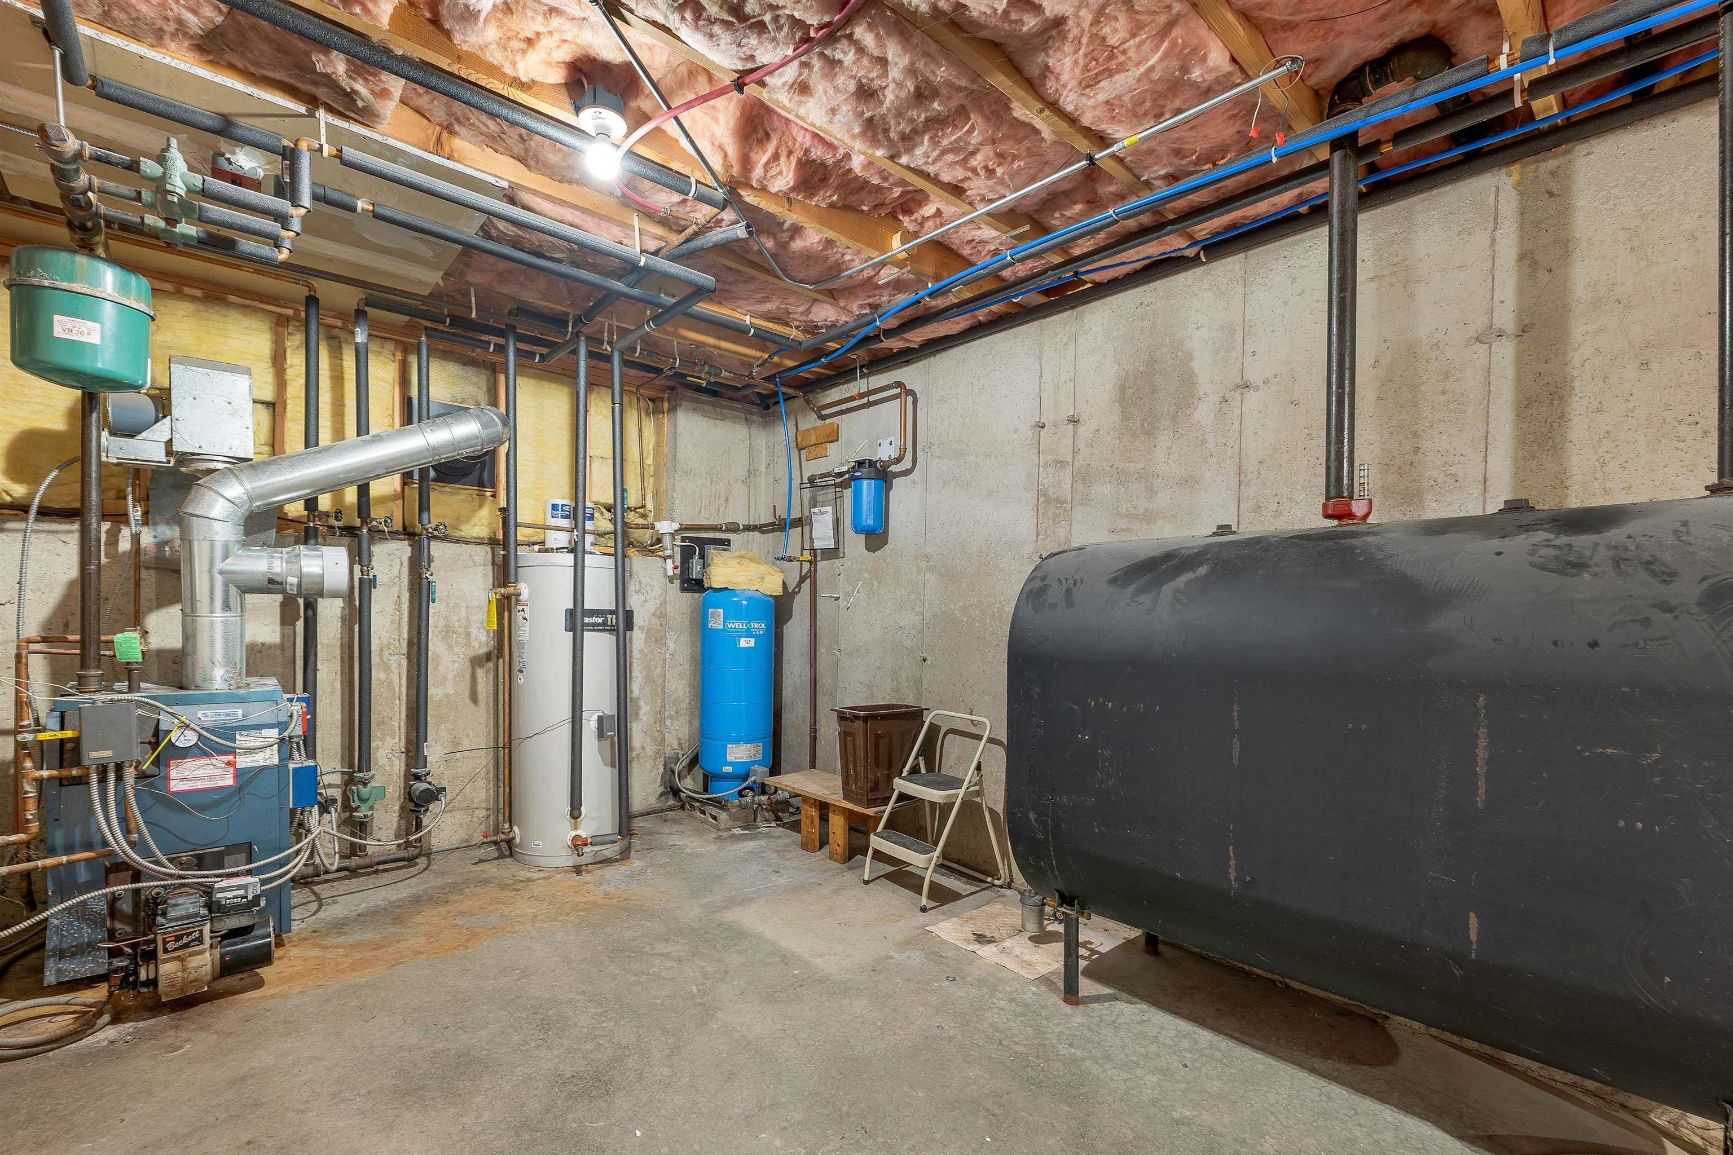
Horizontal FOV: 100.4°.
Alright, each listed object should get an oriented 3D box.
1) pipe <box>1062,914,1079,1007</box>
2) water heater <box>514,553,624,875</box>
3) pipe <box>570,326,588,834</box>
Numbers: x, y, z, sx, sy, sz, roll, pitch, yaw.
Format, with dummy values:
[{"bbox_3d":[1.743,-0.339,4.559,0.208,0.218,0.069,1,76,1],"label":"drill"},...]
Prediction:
[{"bbox_3d":[0.580,1.079,2.050,0.044,0.272,0.044,0,-1,45],"label":"pipe"},{"bbox_3d":[-1.372,0.560,3.340,0.500,1.360,0.500,0,-1,45],"label":"water heater"},{"bbox_3d":[-1.211,0.006,3.050,0.045,2.060,0.045,1,-1,-22],"label":"pipe"}]

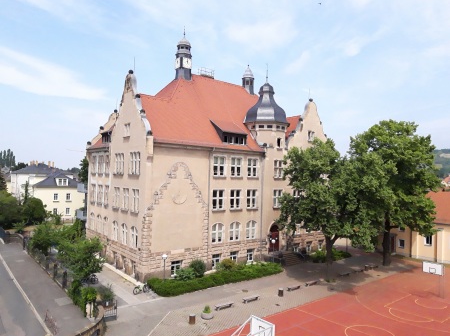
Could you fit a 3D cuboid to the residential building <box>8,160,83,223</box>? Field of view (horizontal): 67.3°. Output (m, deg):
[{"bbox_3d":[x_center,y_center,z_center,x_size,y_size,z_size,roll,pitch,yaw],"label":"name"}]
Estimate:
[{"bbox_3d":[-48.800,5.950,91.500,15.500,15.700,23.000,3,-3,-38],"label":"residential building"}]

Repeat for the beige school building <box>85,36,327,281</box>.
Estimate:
[{"bbox_3d":[-1.482,-3.643,58.226,36.500,35.300,23.000,3,-3,-39],"label":"beige school building"}]

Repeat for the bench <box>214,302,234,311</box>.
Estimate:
[{"bbox_3d":[0.012,12.851,31.470,1.850,0.420,0.430,3,-3,-38],"label":"bench"}]

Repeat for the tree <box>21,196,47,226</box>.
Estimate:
[{"bbox_3d":[-43.900,10.000,78.000,5.600,6.500,5.500,2,-3,-29],"label":"tree"}]

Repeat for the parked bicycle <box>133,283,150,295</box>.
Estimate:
[{"bbox_3d":[-8.483,12.347,34.638,1.720,1.050,0.580,3,-3,-37],"label":"parked bicycle"}]

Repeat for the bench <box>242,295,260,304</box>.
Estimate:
[{"bbox_3d":[2.631,12.818,33.150,1.900,0.450,0.500,3,-3,-39],"label":"bench"}]

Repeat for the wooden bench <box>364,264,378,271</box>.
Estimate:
[{"bbox_3d":[20.658,13.784,47.110,1.950,0.470,0.500,3,-3,-39],"label":"wooden bench"}]

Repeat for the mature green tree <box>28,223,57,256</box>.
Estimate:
[{"bbox_3d":[-27.480,10.784,51.402,4.200,4.800,4.200,1,-2,0],"label":"mature green tree"}]

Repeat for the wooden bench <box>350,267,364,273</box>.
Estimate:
[{"bbox_3d":[17.688,13.725,45.150,1.850,0.420,0.430,3,-3,-38],"label":"wooden bench"}]

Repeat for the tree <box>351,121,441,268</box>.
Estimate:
[{"bbox_3d":[24.607,3.682,49.248,13.200,21.000,13.000,1,-2,0],"label":"tree"}]

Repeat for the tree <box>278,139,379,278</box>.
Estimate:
[{"bbox_3d":[13.076,5.115,41.967,12.500,17.200,12.000,0,-3,17],"label":"tree"}]

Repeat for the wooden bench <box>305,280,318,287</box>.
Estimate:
[{"bbox_3d":[10.006,13.336,39.032,1.850,0.420,0.430,3,-3,-38],"label":"wooden bench"}]

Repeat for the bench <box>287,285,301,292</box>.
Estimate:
[{"bbox_3d":[7.580,13.219,37.205,1.850,0.420,0.430,3,-3,-38],"label":"bench"}]

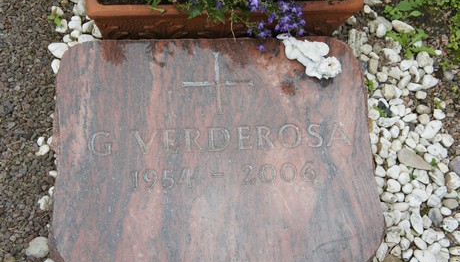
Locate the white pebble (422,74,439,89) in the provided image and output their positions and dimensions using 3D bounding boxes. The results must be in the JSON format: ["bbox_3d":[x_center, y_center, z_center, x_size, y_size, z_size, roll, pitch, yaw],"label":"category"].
[{"bbox_3d":[0.438,-0.108,1.365,0.037,0.024,0.030,-24,69,-15],"label":"white pebble"}]

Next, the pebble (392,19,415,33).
[{"bbox_3d":[0.395,-0.239,1.422,0.056,0.019,0.025,27,66,8],"label":"pebble"}]

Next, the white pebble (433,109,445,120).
[{"bbox_3d":[0.446,-0.035,1.333,0.023,0.018,0.027,-41,75,-20],"label":"white pebble"}]

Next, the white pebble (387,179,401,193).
[{"bbox_3d":[0.329,0.110,1.255,0.025,0.019,0.030,-37,73,-19],"label":"white pebble"}]

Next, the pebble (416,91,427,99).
[{"bbox_3d":[0.413,-0.077,1.349,0.023,0.015,0.019,5,65,-3],"label":"pebble"}]

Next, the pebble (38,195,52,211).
[{"bbox_3d":[-0.348,0.136,1.183,0.024,0.019,0.029,-17,68,-12],"label":"pebble"}]

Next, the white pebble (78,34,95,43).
[{"bbox_3d":[-0.307,-0.196,1.341,0.035,0.017,0.022,-1,65,-5],"label":"white pebble"}]

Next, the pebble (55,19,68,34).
[{"bbox_3d":[-0.363,-0.225,1.349,0.025,0.020,0.033,20,65,4],"label":"pebble"}]

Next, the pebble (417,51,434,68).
[{"bbox_3d":[0.433,-0.159,1.389,0.034,0.027,0.041,-28,71,-17],"label":"pebble"}]

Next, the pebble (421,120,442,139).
[{"bbox_3d":[0.424,-0.003,1.315,0.056,0.022,0.028,-36,73,-19],"label":"pebble"}]

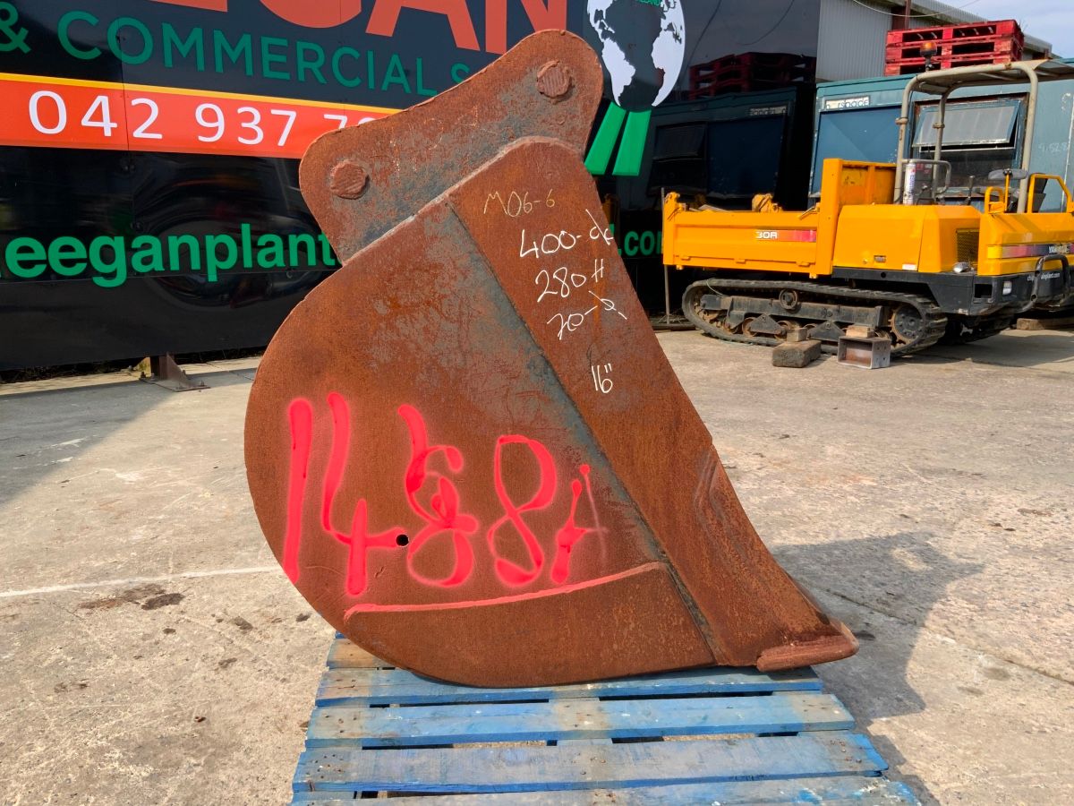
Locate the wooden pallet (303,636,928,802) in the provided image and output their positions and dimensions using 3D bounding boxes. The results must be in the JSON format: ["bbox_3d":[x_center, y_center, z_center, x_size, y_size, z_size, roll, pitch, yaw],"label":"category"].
[{"bbox_3d":[0.069,0.621,1.867,1.000,0.157,1.200,0,12,-5],"label":"wooden pallet"}]

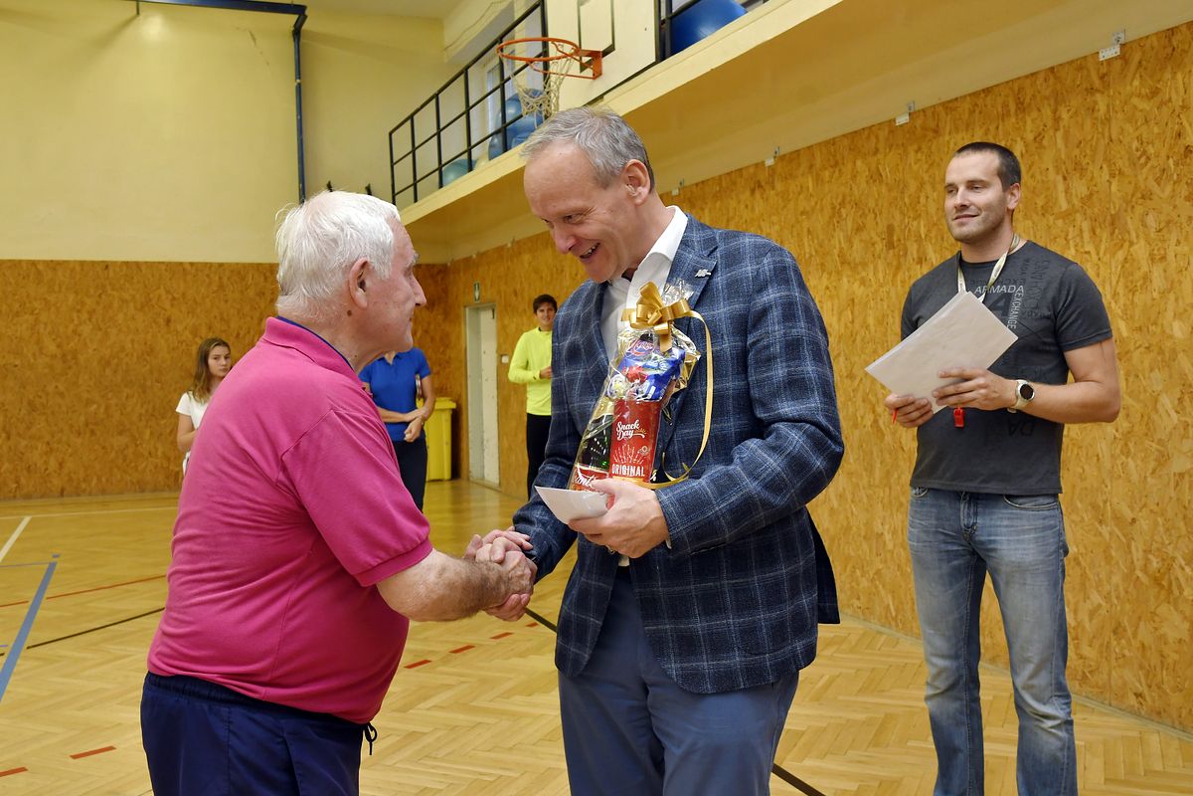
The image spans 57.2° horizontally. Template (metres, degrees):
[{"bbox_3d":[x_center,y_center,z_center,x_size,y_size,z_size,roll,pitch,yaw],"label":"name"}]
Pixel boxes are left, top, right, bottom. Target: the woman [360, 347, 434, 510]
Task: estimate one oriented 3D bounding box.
[{"bbox_3d":[-1.182,0.325,6.493,0.480,1.730,0.330,-1,2,-5],"label":"woman"}]

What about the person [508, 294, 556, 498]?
[{"bbox_3d":[-0.329,0.193,7.797,0.530,1.855,0.380,-1,2,-3],"label":"person"}]

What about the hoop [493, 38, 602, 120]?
[{"bbox_3d":[-0.268,-1.817,6.355,0.610,0.405,0.472,-2,2,-23],"label":"hoop"}]

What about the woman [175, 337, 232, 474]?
[{"bbox_3d":[-2.052,0.456,5.913,0.420,1.550,0.320,-3,3,-30],"label":"woman"}]

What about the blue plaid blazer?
[{"bbox_3d":[0.154,0.077,1.903,0.560,0.798,0.470,1,3,42],"label":"blue plaid blazer"}]

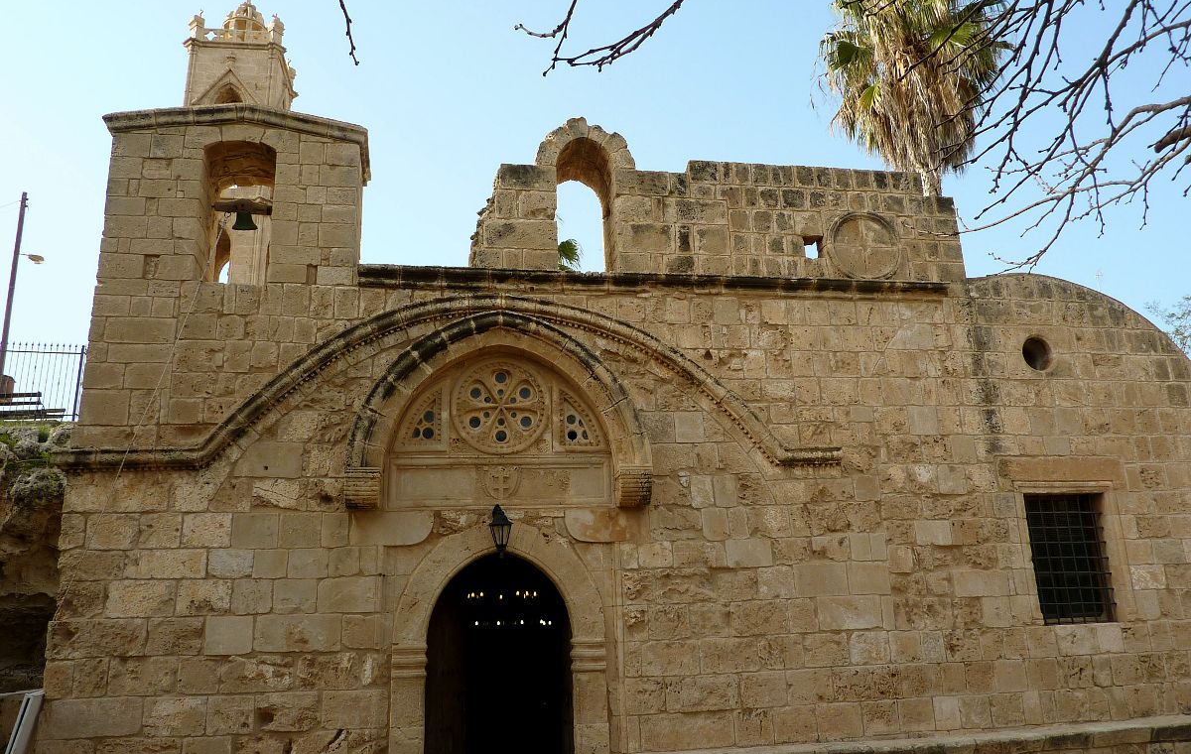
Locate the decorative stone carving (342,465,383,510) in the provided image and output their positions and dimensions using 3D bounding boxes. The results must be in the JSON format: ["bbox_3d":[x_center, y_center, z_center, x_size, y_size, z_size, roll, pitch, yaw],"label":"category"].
[{"bbox_3d":[-2.034,0.978,7.503,0.316,0.326,0.260,1,-16,-9],"label":"decorative stone carving"}]

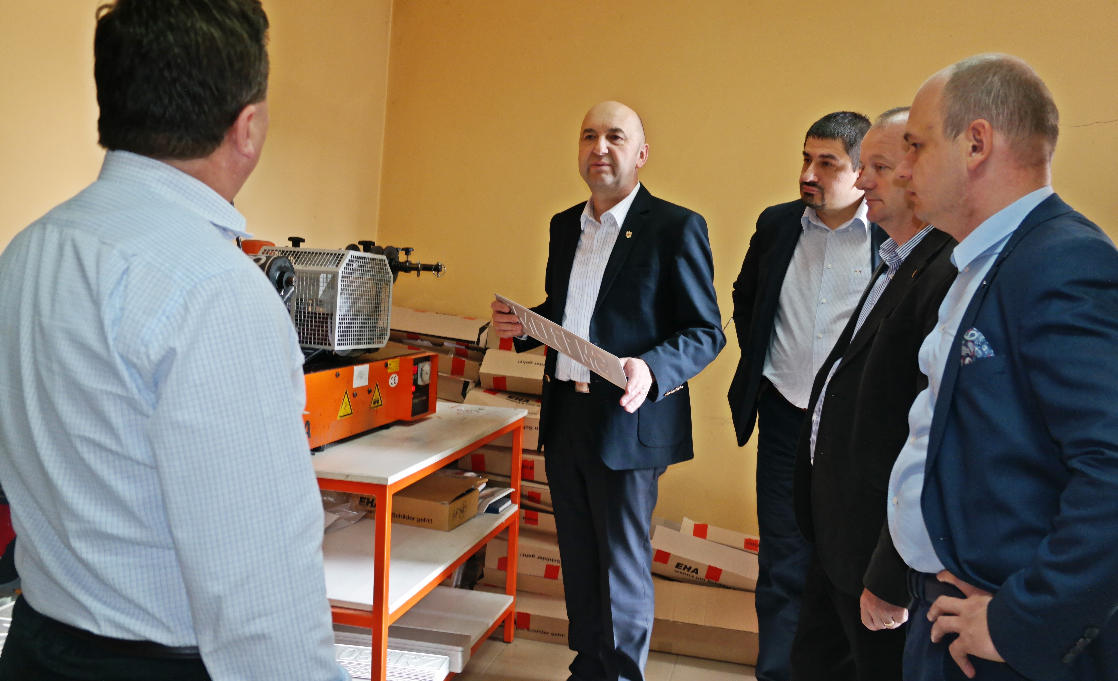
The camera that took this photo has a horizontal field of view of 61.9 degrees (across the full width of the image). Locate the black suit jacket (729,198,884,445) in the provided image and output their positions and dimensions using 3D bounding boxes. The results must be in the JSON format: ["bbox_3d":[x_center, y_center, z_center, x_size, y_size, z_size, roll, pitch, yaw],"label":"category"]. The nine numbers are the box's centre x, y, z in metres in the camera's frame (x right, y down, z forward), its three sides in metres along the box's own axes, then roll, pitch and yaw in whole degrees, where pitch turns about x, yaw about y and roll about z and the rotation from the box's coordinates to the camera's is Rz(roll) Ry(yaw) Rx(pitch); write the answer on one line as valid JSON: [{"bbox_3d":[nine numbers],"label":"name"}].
[{"bbox_3d":[0.741,-0.045,2.640,0.480,0.730,0.290,6,6,37],"label":"black suit jacket"}]

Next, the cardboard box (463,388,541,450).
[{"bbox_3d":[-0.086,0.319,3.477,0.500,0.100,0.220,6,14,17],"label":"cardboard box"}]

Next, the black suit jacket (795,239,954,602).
[{"bbox_3d":[0.717,0.154,2.000,0.320,0.770,0.480,-1,6,-33],"label":"black suit jacket"}]

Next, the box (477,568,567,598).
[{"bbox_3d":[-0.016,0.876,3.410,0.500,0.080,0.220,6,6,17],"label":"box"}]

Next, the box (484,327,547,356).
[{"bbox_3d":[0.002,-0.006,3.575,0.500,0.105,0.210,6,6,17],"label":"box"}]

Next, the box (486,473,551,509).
[{"bbox_3d":[-0.043,0.569,3.470,0.500,0.080,0.220,6,6,17],"label":"box"}]

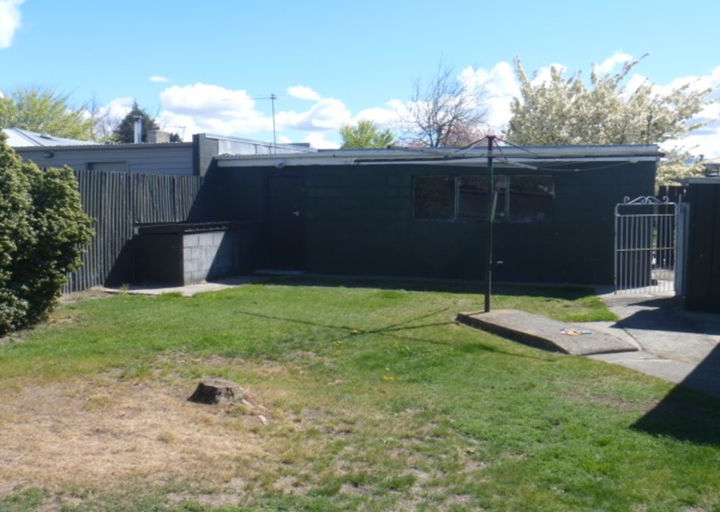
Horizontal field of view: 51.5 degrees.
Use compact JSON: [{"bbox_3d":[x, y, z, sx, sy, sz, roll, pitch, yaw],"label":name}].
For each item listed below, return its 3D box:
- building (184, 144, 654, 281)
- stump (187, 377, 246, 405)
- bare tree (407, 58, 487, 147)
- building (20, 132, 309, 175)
[{"bbox_3d":[1.658,-0.976,14.609,7.721,2.536,4.865,2,5,21],"label":"building"},{"bbox_3d":[-0.991,0.932,5.188,0.396,0.120,0.340,-1,4,-11],"label":"stump"},{"bbox_3d":[2.959,-3.554,25.376,2.732,6.082,2.732,1,4,7],"label":"bare tree"},{"bbox_3d":[-4.107,-1.129,16.232,4.450,2.567,5.434,2,5,21],"label":"building"}]

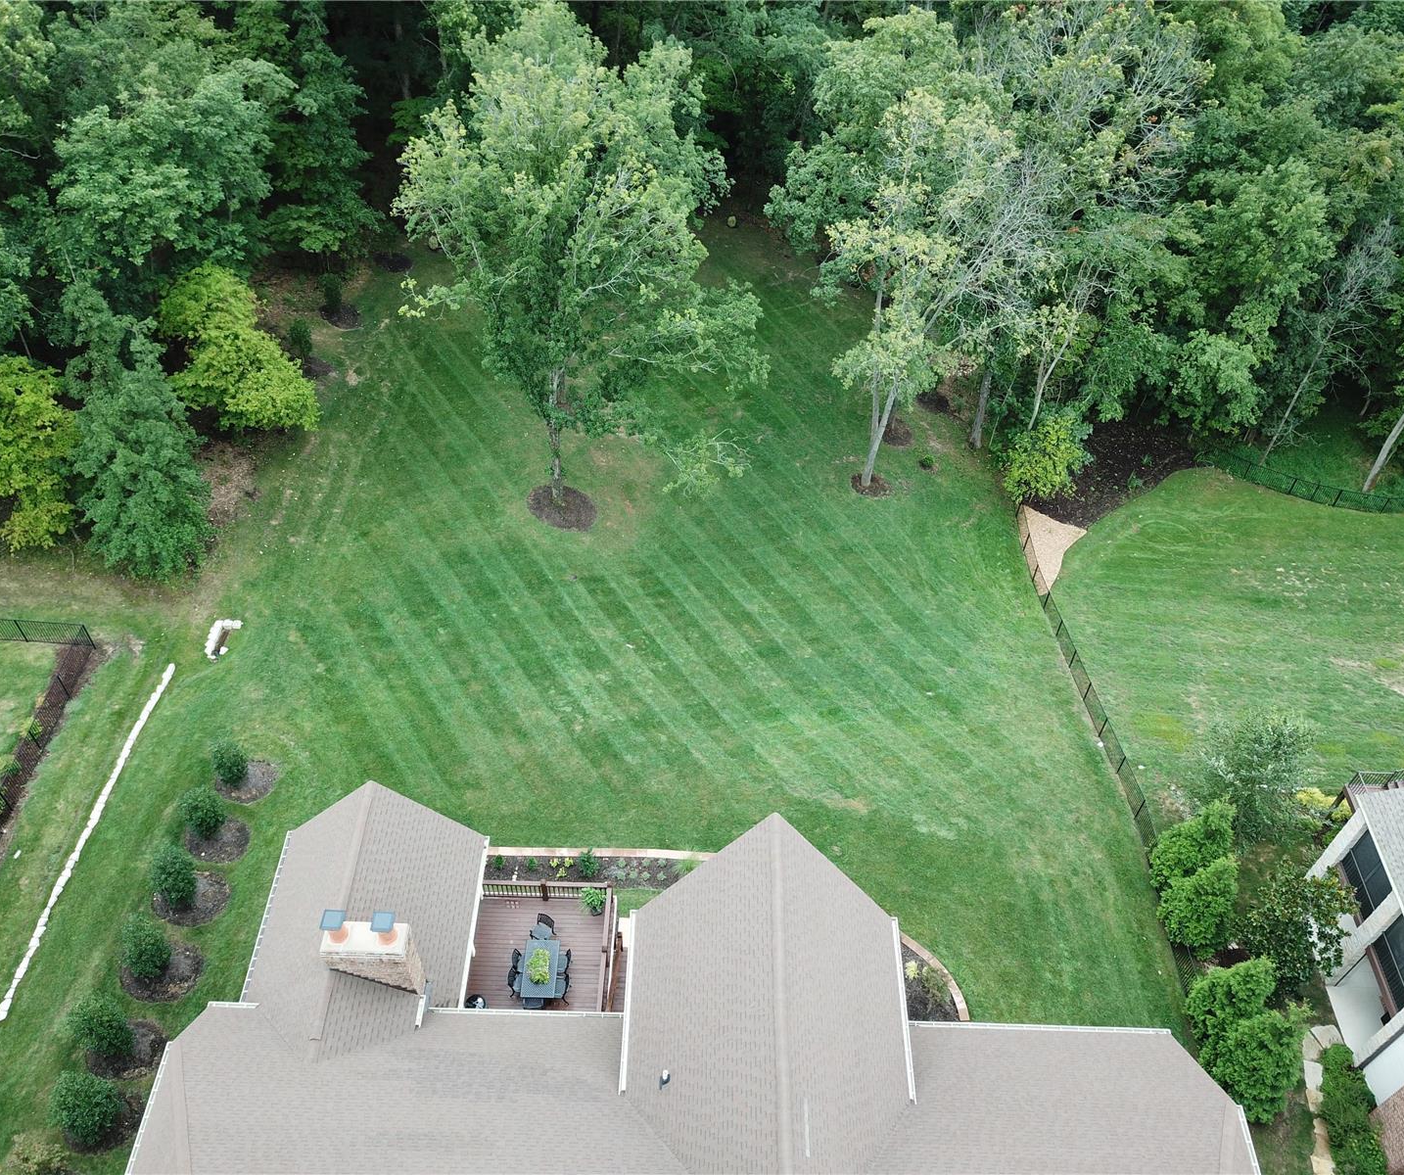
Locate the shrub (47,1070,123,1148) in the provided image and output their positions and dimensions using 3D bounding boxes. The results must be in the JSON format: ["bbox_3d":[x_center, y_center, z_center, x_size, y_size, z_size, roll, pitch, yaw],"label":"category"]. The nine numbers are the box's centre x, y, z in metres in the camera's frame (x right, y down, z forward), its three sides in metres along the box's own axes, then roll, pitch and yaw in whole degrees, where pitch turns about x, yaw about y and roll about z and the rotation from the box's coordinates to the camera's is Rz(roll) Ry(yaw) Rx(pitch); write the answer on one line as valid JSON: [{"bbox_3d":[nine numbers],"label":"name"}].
[{"bbox_3d":[-16.546,13.983,31.594,1.800,2.000,1.800,2,47,-1],"label":"shrub"}]

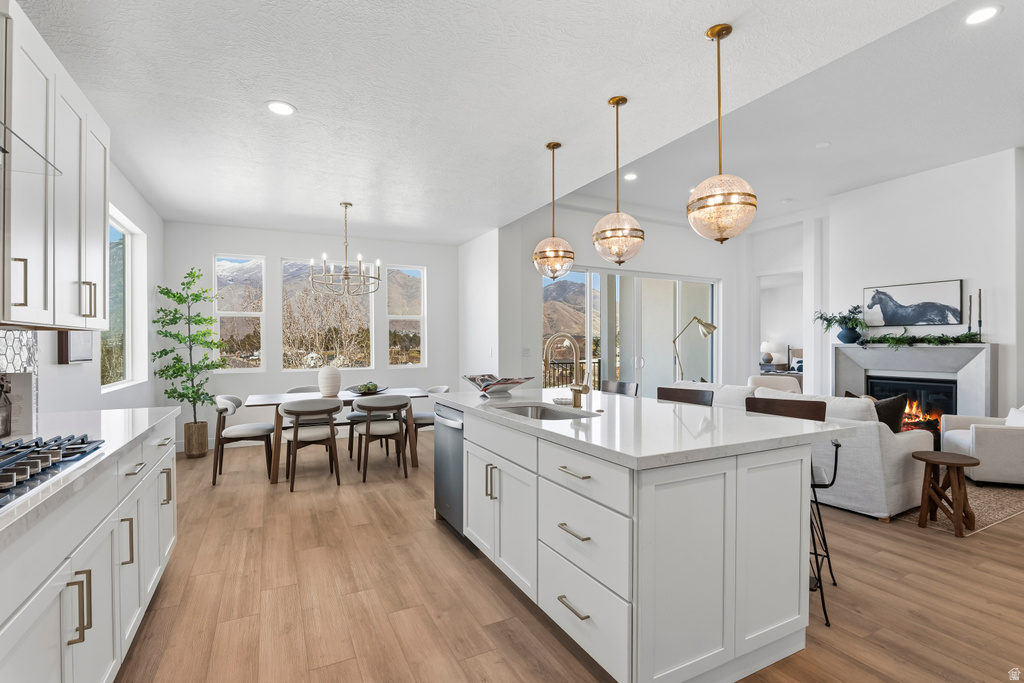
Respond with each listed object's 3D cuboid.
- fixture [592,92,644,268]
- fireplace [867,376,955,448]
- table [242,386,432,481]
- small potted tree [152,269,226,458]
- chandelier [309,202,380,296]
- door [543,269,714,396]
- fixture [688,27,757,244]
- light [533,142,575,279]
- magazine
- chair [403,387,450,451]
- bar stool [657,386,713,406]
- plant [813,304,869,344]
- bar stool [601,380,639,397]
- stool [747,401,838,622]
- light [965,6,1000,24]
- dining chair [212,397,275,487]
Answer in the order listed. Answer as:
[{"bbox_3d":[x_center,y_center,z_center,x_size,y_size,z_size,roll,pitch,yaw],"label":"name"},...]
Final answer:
[{"bbox_3d":[0.628,-0.944,2.699,0.300,0.986,0.300,0,0,0],"label":"fixture"},{"bbox_3d":[4.862,0.867,5.499,0.320,0.800,0.868,0,0,-28],"label":"fireplace"},{"bbox_3d":[-1.797,0.950,4.828,1.740,0.750,0.920,0,0,-24],"label":"table"},{"bbox_3d":[-3.713,0.246,5.248,0.760,2.165,0.720,0,0,-28],"label":"small potted tree"},{"bbox_3d":[-1.763,-0.980,4.848,0.707,0.980,0.707,0,0,-27],"label":"chandelier"},{"bbox_3d":[2.055,0.128,7.252,3.676,2.444,0.141,0,0,-27],"label":"door"},{"bbox_3d":[0.955,-0.942,2.091,0.295,0.983,0.295,0,0,-28],"label":"fixture"},{"bbox_3d":[0.311,-0.967,3.384,0.303,1.010,0.303,0,0,0],"label":"light"},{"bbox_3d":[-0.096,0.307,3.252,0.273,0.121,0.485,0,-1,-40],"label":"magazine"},{"bbox_3d":[-0.937,0.951,5.426,0.556,0.798,0.535,0,0,-27],"label":"chair"},{"bbox_3d":[1.081,0.827,3.090,0.500,0.975,0.450,0,0,-42],"label":"bar stool"},{"bbox_3d":[4.382,-0.223,6.083,0.420,0.500,0.580,0,0,-28],"label":"plant"},{"bbox_3d":[0.791,0.828,3.690,0.490,0.980,0.450,0,0,-42],"label":"bar stool"},{"bbox_3d":[1.434,0.824,2.450,0.460,0.975,0.520,0,0,42],"label":"stool"},{"bbox_3d":[2.960,-2.039,2.863,0.170,0.030,0.170,0,0,-28],"label":"light"},{"bbox_3d":[-2.653,0.946,4.533,0.556,0.798,0.535,0,0,-27],"label":"dining chair"}]

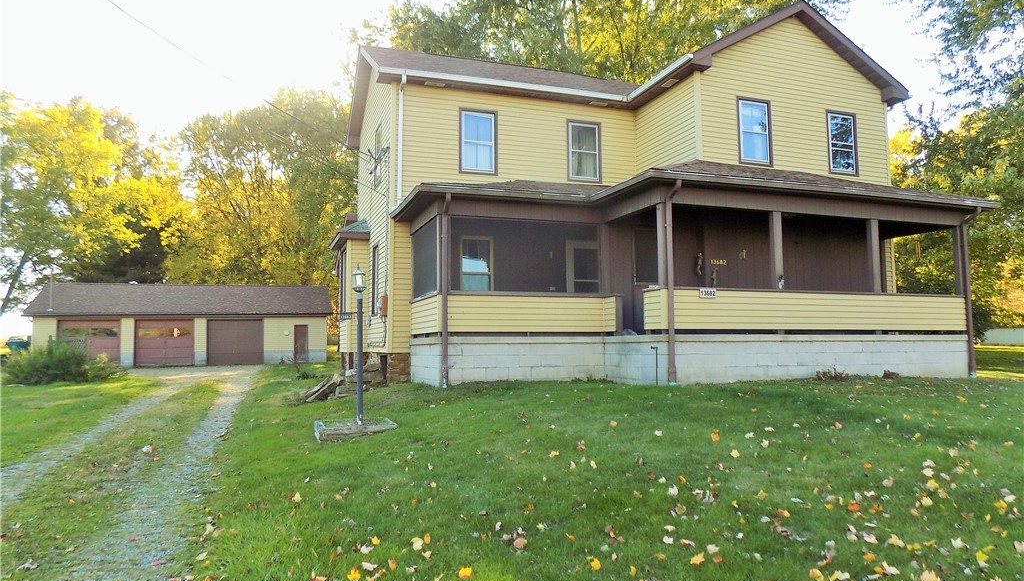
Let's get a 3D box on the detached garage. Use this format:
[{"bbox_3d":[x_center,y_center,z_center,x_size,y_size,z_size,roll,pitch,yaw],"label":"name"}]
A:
[{"bbox_3d":[-16.482,1.785,35.596,13.207,4.176,7.600,1,-5,-19],"label":"detached garage"}]

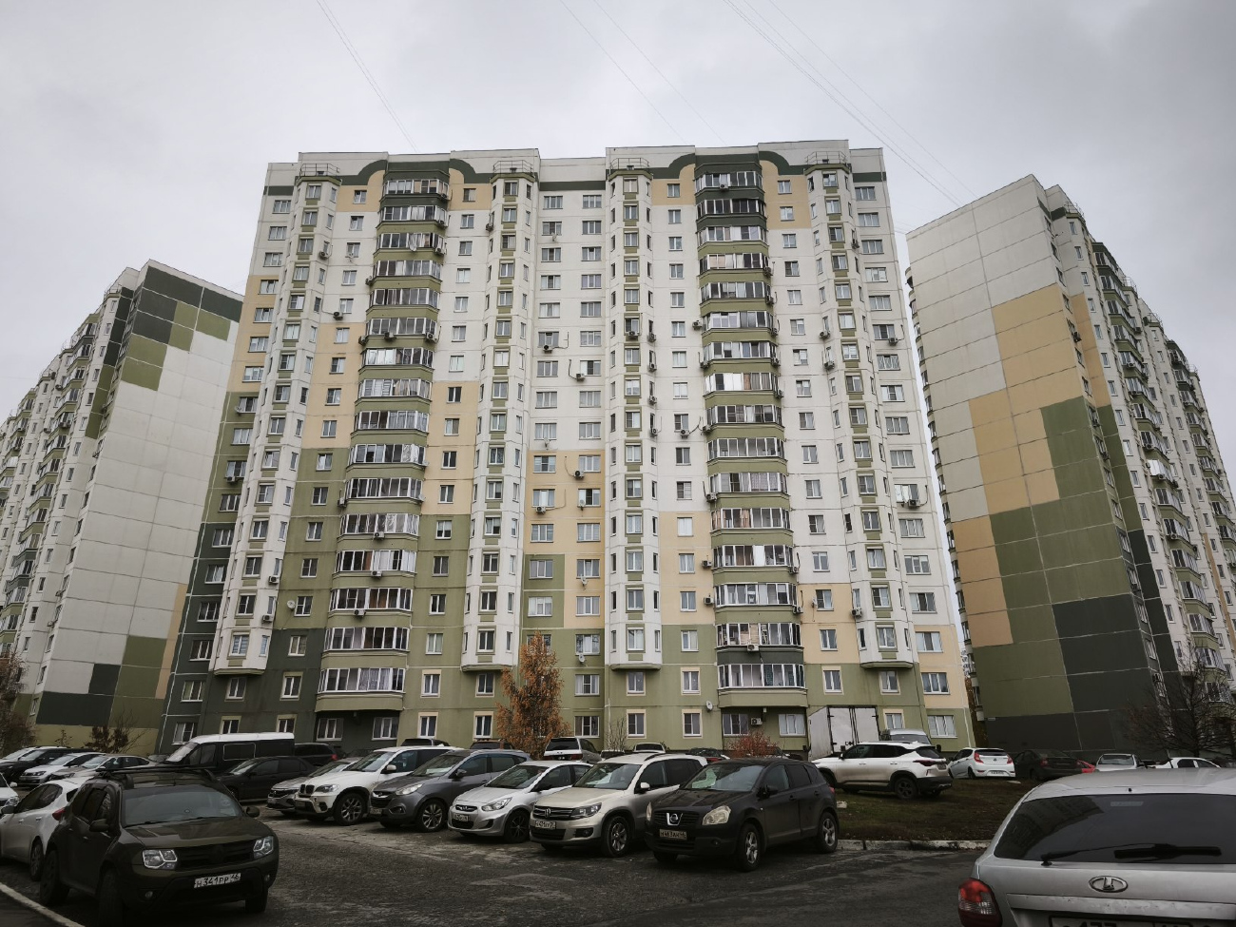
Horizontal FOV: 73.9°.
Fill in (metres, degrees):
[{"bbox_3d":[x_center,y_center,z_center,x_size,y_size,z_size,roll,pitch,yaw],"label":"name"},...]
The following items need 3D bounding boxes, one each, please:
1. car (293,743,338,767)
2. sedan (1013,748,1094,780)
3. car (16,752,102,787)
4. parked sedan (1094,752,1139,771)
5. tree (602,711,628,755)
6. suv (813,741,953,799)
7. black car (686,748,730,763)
[{"bbox_3d":[-15.138,13.528,37.217,4.500,1.670,1.800,12,-22,-32],"label":"car"},{"bbox_3d":[19.063,13.594,36.921,1.770,1.460,4.550,-2,-19,5],"label":"sedan"},{"bbox_3d":[-24.600,14.050,37.550,1.710,1.470,4.400,-14,-23,35],"label":"car"},{"bbox_3d":[22.864,13.915,37.326,1.730,1.460,4.400,-14,-23,35],"label":"parked sedan"},{"bbox_3d":[-0.159,18.190,54.000,1.700,3.400,1.600,0,-21,0],"label":"tree"},{"bbox_3d":[8.164,9.574,25.840,4.370,1.620,1.800,-17,-25,41],"label":"suv"},{"bbox_3d":[4.114,13.965,37.984,1.700,1.440,4.300,-1,-19,3],"label":"black car"}]

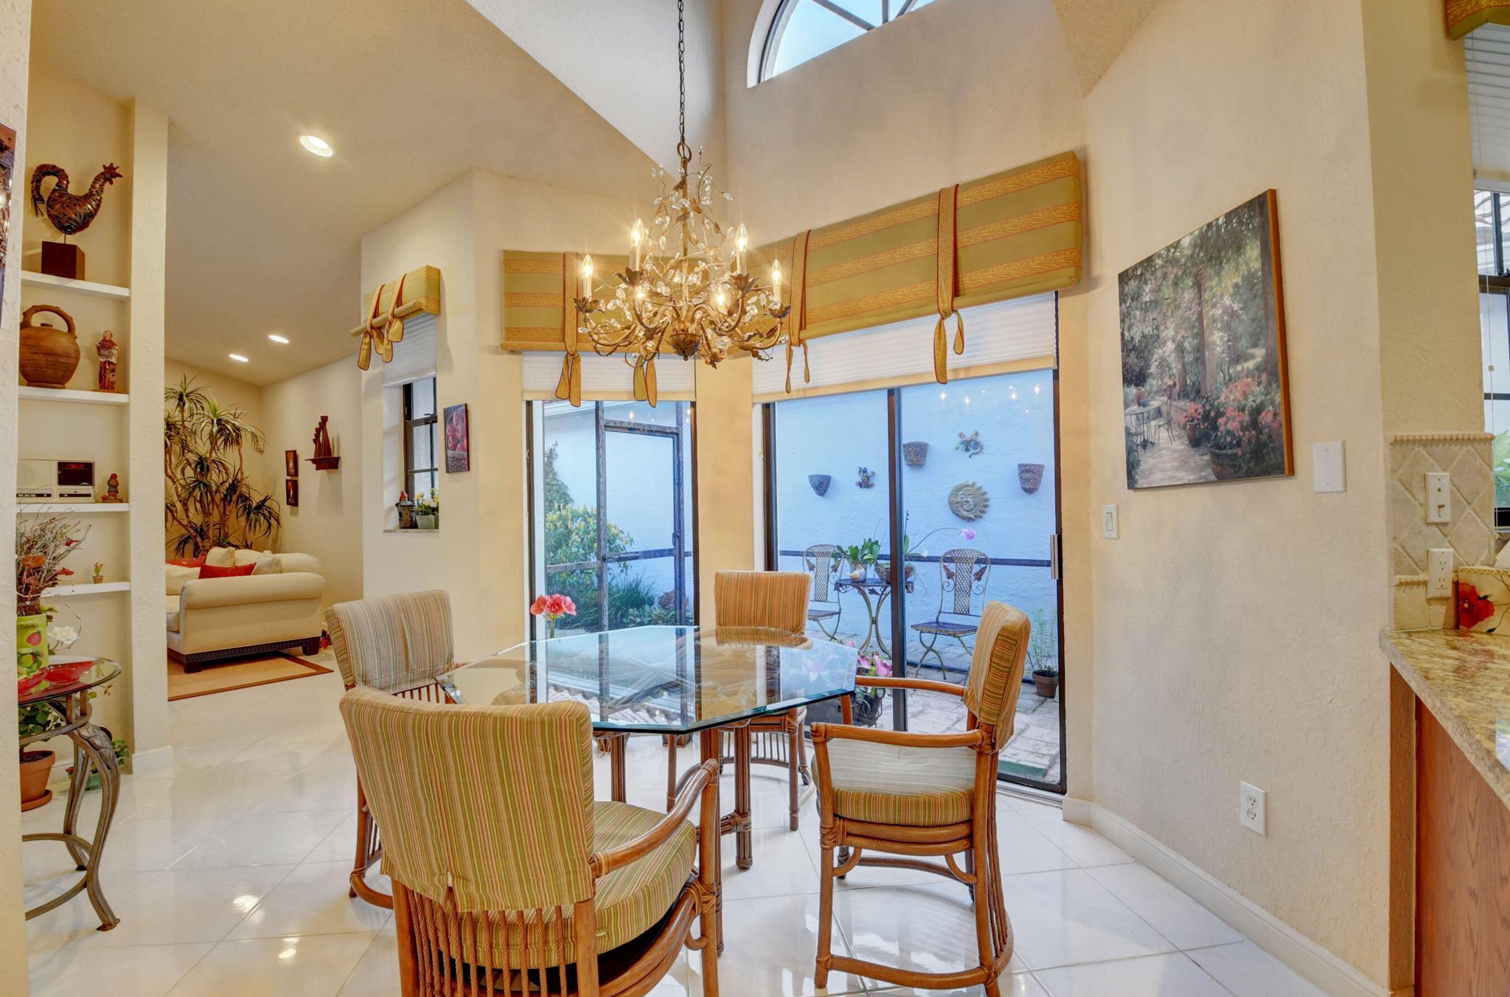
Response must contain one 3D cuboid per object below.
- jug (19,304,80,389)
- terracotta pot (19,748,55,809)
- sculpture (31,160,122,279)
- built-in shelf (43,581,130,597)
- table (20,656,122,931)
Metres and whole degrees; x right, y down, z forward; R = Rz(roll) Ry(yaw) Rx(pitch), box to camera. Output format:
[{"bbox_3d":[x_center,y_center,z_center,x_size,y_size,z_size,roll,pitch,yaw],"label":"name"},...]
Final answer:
[{"bbox_3d":[-3.214,-0.693,2.860,0.200,0.385,0.205,-2,-2,43],"label":"jug"},{"bbox_3d":[-3.161,1.225,2.725,0.220,0.200,0.220,-1,-1,39],"label":"terracotta pot"},{"bbox_3d":[-3.191,-1.302,2.953,0.300,0.560,0.130,0,-1,-30],"label":"sculpture"},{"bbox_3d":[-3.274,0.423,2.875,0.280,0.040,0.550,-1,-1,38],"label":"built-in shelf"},{"bbox_3d":[-2.231,0.902,1.841,0.840,0.720,0.520,-2,-2,37],"label":"table"}]

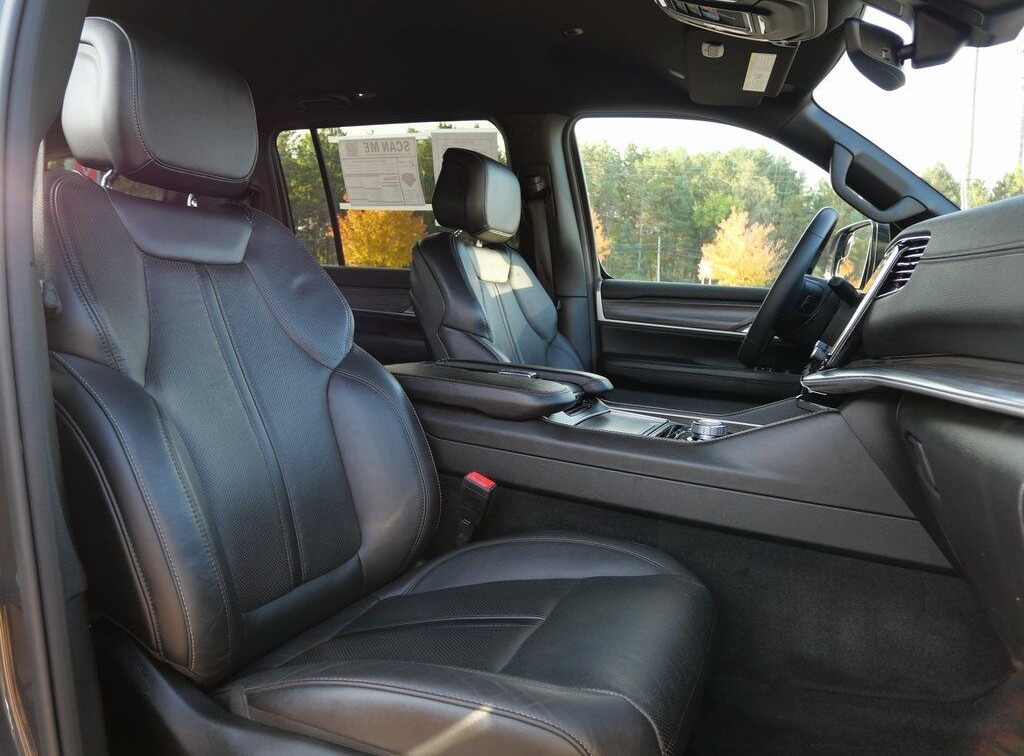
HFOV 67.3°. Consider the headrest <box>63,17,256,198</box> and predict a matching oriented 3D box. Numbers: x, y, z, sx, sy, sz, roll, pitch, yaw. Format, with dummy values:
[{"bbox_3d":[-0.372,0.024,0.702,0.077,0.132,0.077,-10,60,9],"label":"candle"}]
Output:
[{"bbox_3d":[-0.455,-0.352,1.029,0.140,0.200,0.245,5,9,22],"label":"headrest"}]

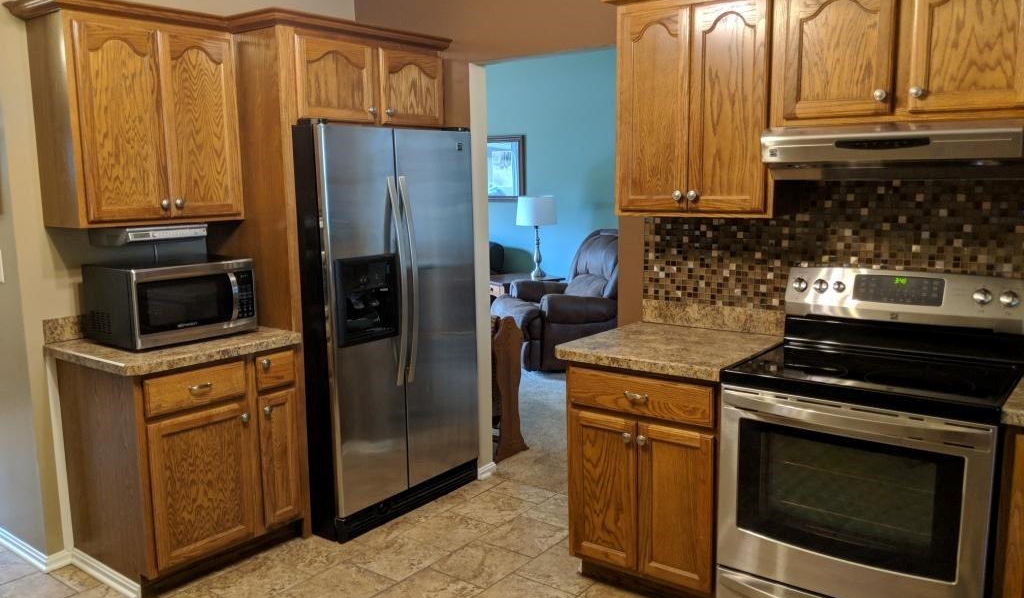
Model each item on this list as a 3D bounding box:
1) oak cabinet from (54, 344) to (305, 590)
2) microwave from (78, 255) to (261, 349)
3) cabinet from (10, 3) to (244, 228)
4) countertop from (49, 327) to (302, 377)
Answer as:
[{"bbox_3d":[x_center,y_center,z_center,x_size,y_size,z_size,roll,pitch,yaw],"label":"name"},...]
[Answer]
[{"bbox_3d":[-1.353,0.612,3.321,0.596,0.836,0.708,6,11,37],"label":"oak cabinet"},{"bbox_3d":[-1.408,0.000,3.305,0.413,0.306,0.506,6,11,39],"label":"microwave"},{"bbox_3d":[-1.490,-0.707,3.223,0.309,0.791,0.695,6,11,37],"label":"cabinet"},{"bbox_3d":[-1.359,0.184,3.234,0.624,0.040,0.746,6,11,37],"label":"countertop"}]

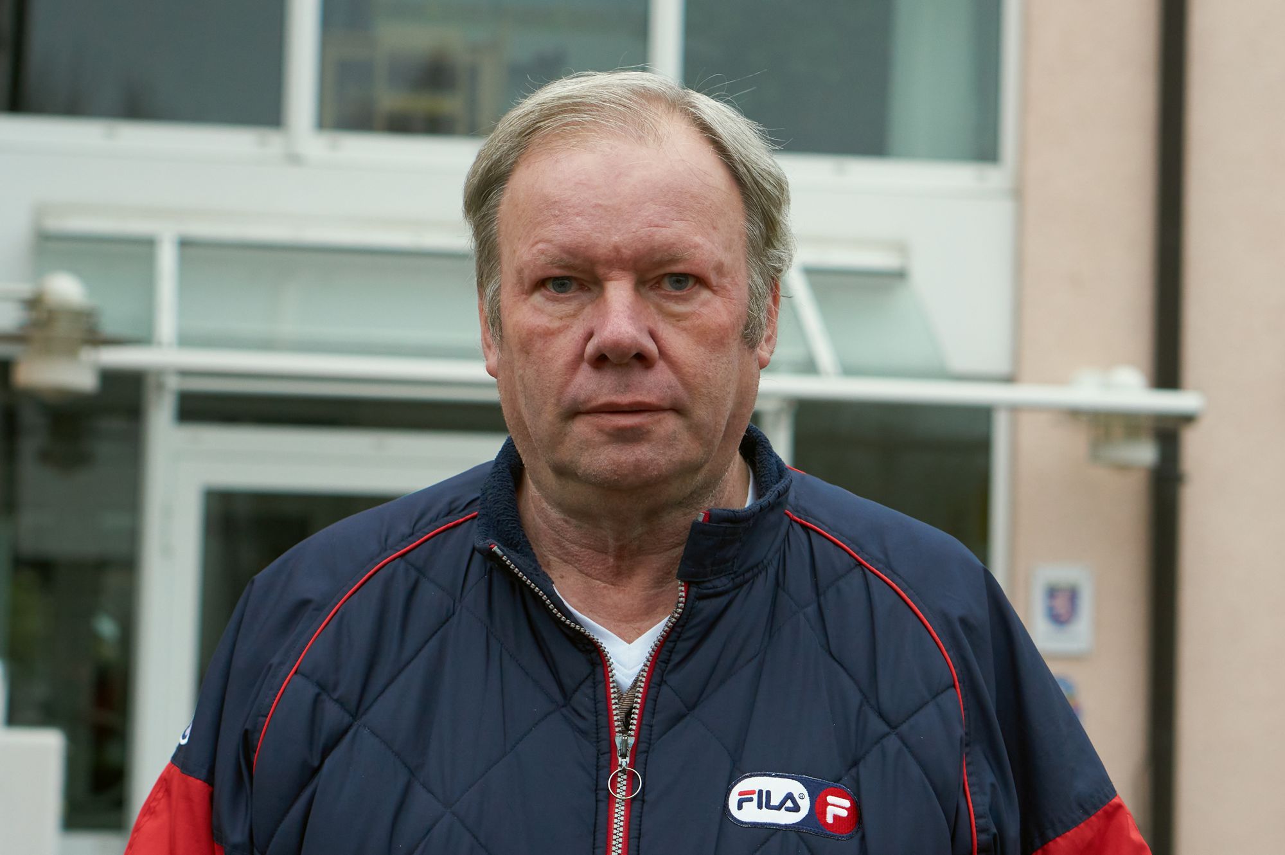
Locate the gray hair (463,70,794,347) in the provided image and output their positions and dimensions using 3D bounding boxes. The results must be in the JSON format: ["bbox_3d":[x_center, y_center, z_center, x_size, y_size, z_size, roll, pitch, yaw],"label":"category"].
[{"bbox_3d":[-0.008,-0.115,1.575,0.195,0.188,0.192,0,-3,4],"label":"gray hair"}]

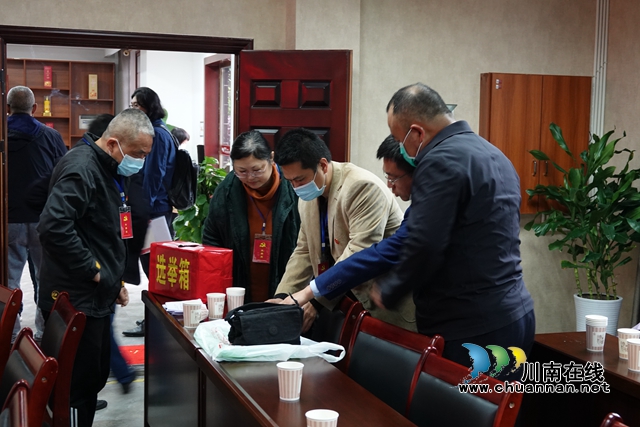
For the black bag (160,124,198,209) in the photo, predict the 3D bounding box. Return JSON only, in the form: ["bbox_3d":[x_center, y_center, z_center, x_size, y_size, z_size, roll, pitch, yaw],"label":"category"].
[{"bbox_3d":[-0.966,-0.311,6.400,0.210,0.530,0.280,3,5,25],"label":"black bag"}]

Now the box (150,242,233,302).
[{"bbox_3d":[-0.585,0.259,4.171,0.185,0.220,0.368,-3,6,-44],"label":"box"}]

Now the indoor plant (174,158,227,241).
[{"bbox_3d":[-0.868,0.179,6.845,0.460,1.200,0.460,1,4,0],"label":"indoor plant"}]

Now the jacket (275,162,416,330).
[{"bbox_3d":[0.105,0.122,3.420,0.480,0.620,0.430,5,6,42],"label":"jacket"}]

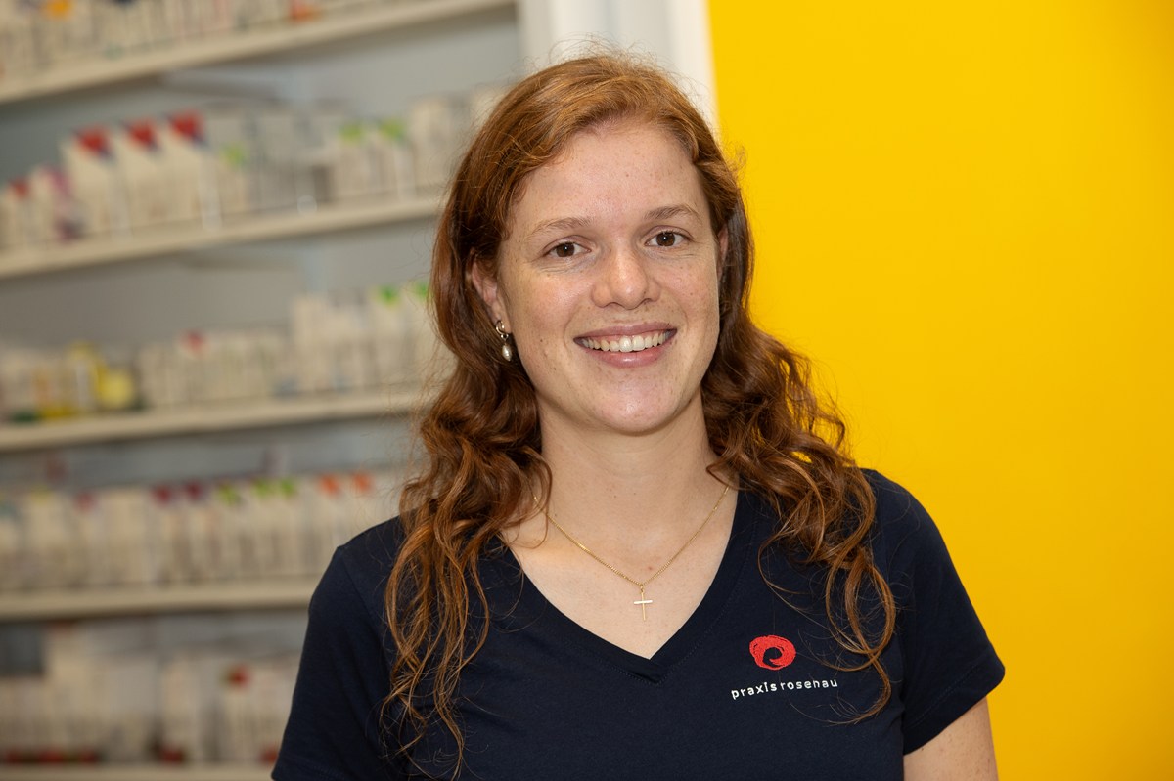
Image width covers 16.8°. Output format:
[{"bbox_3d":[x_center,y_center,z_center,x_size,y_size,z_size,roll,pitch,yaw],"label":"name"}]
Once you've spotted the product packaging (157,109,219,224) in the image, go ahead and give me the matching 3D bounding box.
[{"bbox_3d":[-0.443,-0.257,4.576,0.076,0.121,0.045,-5,0,42],"label":"product packaging"}]

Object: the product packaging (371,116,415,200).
[{"bbox_3d":[-0.200,-0.255,4.356,0.056,0.085,0.040,-5,0,42],"label":"product packaging"}]

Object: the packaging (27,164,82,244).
[{"bbox_3d":[-0.618,-0.222,4.734,0.075,0.087,0.045,-5,0,42],"label":"packaging"}]

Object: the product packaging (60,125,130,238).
[{"bbox_3d":[-0.564,-0.247,4.684,0.087,0.123,0.045,-5,0,42],"label":"product packaging"}]

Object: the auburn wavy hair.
[{"bbox_3d":[0.024,0.011,2.550,0.312,0.443,0.240,-5,0,-7],"label":"auburn wavy hair"}]

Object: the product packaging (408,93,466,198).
[{"bbox_3d":[-0.149,-0.267,4.313,0.066,0.104,0.045,-5,0,42],"label":"product packaging"}]

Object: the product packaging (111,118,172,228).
[{"bbox_3d":[-0.503,-0.253,4.629,0.078,0.121,0.045,-5,0,42],"label":"product packaging"}]

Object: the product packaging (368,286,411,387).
[{"bbox_3d":[-0.204,-0.061,4.376,0.054,0.108,0.040,-5,0,42],"label":"product packaging"}]

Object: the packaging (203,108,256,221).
[{"bbox_3d":[-0.393,-0.258,4.531,0.070,0.120,0.045,-5,0,42],"label":"packaging"}]

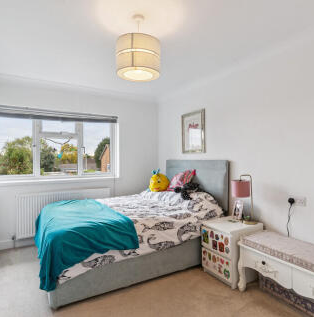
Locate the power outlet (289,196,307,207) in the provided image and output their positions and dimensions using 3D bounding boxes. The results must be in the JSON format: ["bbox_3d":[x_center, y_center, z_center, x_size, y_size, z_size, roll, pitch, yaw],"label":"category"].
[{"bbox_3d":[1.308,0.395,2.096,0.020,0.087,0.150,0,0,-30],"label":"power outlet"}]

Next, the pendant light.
[{"bbox_3d":[-0.149,-0.910,1.820,0.350,0.460,0.350,0,0,0],"label":"pendant light"}]

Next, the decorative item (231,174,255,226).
[{"bbox_3d":[0.955,0.443,2.430,0.250,0.515,0.190,0,0,-22],"label":"decorative item"}]

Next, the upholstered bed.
[{"bbox_3d":[-0.293,0.640,2.878,1.999,1.220,1.360,0,0,-30],"label":"upholstered bed"}]

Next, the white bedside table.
[{"bbox_3d":[0.825,0.975,2.438,0.480,0.550,0.400,0,0,-30],"label":"white bedside table"}]

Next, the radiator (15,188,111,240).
[{"bbox_3d":[-1.365,0.804,3.433,1.324,0.605,0.090,0,0,-30],"label":"radiator"}]

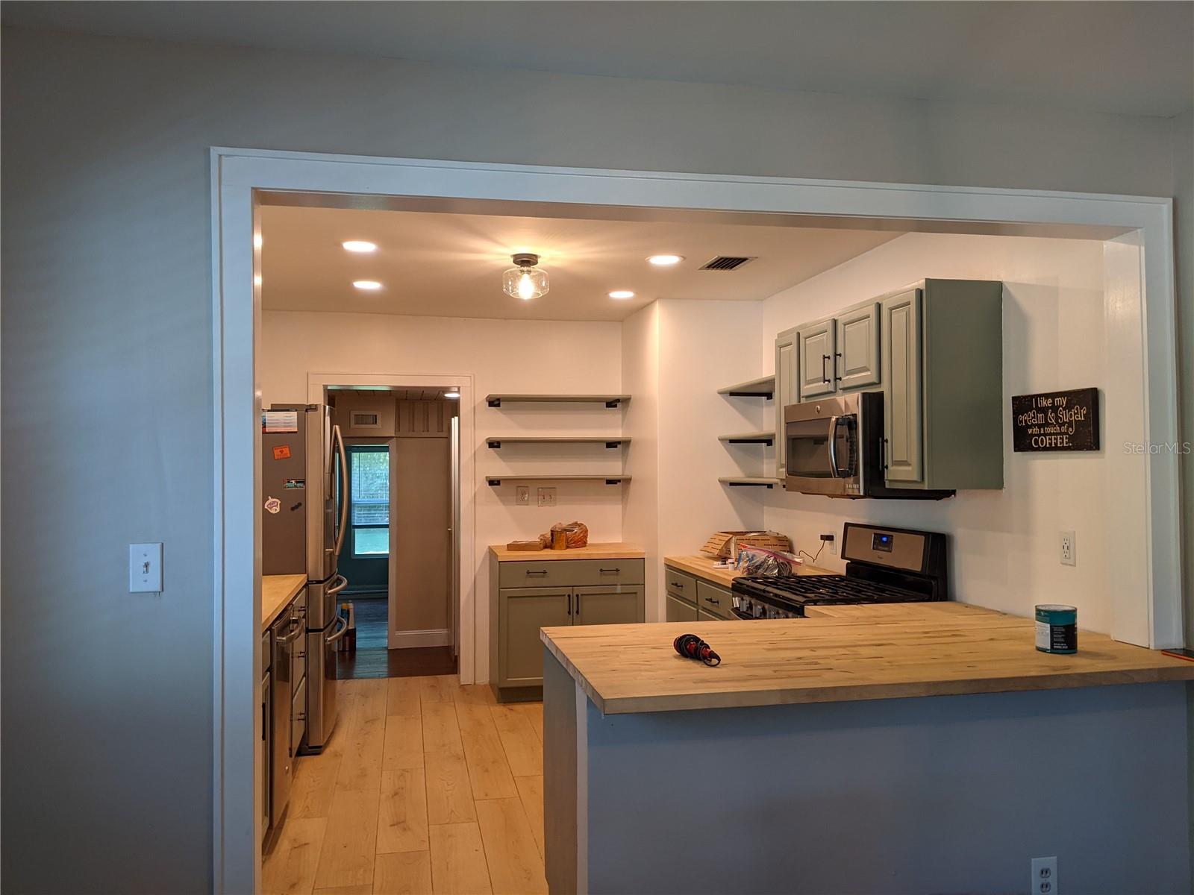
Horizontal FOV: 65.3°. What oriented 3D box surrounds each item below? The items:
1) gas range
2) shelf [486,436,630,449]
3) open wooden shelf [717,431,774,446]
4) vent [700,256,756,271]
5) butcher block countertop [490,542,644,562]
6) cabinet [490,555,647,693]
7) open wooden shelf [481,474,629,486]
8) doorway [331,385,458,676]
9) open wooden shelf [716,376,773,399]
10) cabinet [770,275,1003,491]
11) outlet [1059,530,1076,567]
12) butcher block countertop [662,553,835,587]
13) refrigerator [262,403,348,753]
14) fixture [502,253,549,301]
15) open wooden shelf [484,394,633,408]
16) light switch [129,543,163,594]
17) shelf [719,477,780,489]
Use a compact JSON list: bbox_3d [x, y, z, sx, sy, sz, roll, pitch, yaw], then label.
[{"bbox_3d":[1.012,0.946,4.066,0.677,1.169,0.762,0,-1,-11],"label":"gas range"},{"bbox_3d":[-0.260,-0.029,6.301,0.951,0.062,0.303,0,-1,-12],"label":"shelf"},{"bbox_3d":[0.970,-0.048,5.182,0.293,0.061,0.943,0,-1,-12],"label":"open wooden shelf"},{"bbox_3d":[0.659,-0.914,4.666,0.205,0.014,0.346,0,-1,-11],"label":"vent"},{"bbox_3d":[-0.214,0.691,6.140,0.937,0.036,0.606,0,-1,-12],"label":"butcher block countertop"},{"bbox_3d":[-0.211,1.144,6.138,0.934,0.872,0.591,0,-1,-12],"label":"cabinet"},{"bbox_3d":[-0.258,0.227,6.296,0.951,0.063,0.303,0,-1,-12],"label":"open wooden shelf"},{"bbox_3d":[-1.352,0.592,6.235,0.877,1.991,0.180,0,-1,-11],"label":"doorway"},{"bbox_3d":[0.968,-0.323,5.188,0.293,0.061,0.943,0,-1,-12],"label":"open wooden shelf"},{"bbox_3d":[1.197,-0.216,4.071,0.326,0.763,1.389,0,-1,-11],"label":"cabinet"},{"bbox_3d":[1.548,0.334,3.069,0.010,0.116,0.075,0,-1,-12],"label":"outlet"},{"bbox_3d":[0.842,0.668,5.052,0.642,0.038,1.209,0,-1,-11],"label":"butcher block countertop"},{"bbox_3d":[-1.786,0.680,5.143,0.797,1.785,0.913,0,-1,-11],"label":"refrigerator"},{"bbox_3d":[-0.341,-0.818,4.474,0.229,0.191,0.229,0,-1,-11],"label":"fixture"},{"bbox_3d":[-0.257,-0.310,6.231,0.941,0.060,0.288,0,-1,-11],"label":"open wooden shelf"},{"bbox_3d":[-1.050,0.281,2.168,0.070,0.115,0.014,0,-1,-12],"label":"light switch"},{"bbox_3d":[0.972,0.204,5.177,0.293,0.062,0.943,0,-1,-12],"label":"shelf"}]

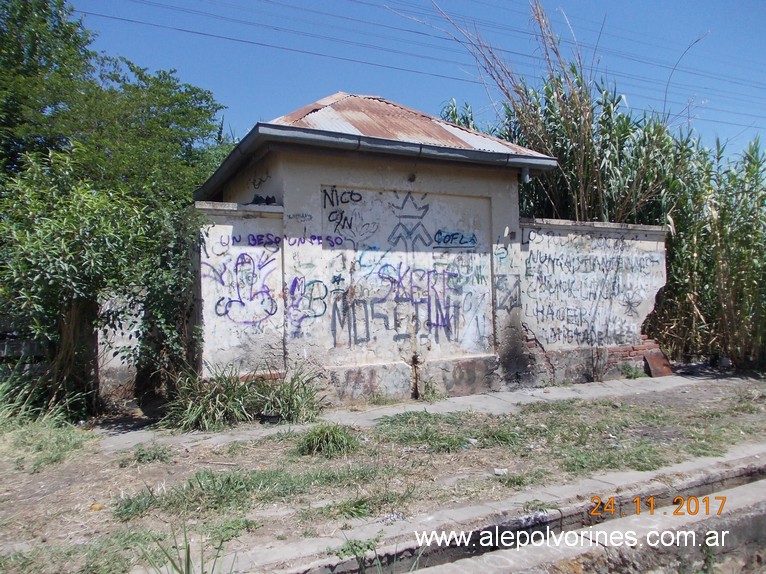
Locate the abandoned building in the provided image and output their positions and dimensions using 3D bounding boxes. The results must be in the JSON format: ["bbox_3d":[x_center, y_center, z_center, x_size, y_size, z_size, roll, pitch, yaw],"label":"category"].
[{"bbox_3d":[0.625,-0.709,9.792,7.497,4.341,3.773,0,-2,-27],"label":"abandoned building"}]

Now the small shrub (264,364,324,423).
[{"bbox_3d":[-0.959,1.118,6.713,0.588,0.549,0.529,0,-2,-27],"label":"small shrub"}]

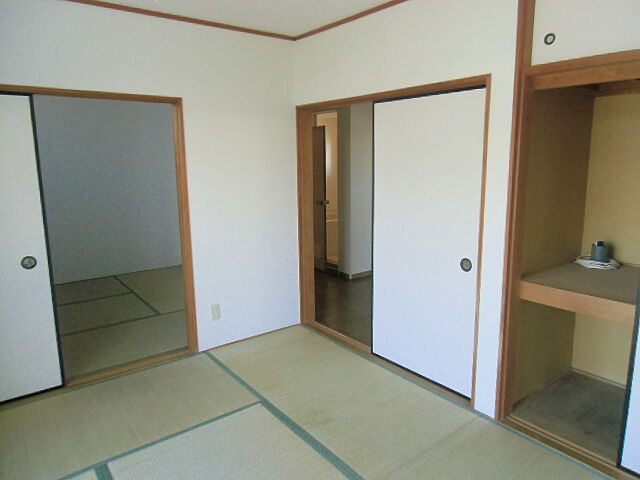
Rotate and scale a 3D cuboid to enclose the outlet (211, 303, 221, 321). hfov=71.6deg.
[{"bbox_3d":[-0.785,0.549,3.362,0.071,0.120,0.013,-9,13,-37],"label":"outlet"}]

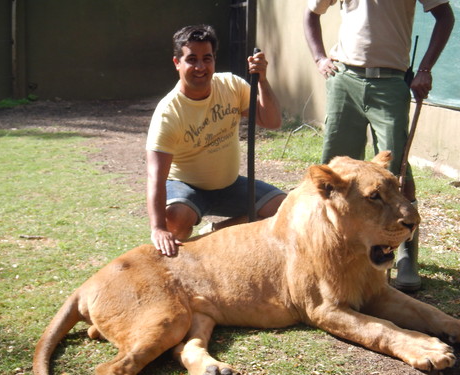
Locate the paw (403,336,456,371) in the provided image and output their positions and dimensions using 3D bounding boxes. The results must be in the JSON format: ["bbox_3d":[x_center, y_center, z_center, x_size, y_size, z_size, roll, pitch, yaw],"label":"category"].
[{"bbox_3d":[0.700,0.578,3.057,0.160,0.080,0.130,8,13,41],"label":"paw"}]

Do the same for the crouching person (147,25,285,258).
[{"bbox_3d":[-0.058,-0.088,3.737,0.600,1.170,0.760,-3,10,-18],"label":"crouching person"}]

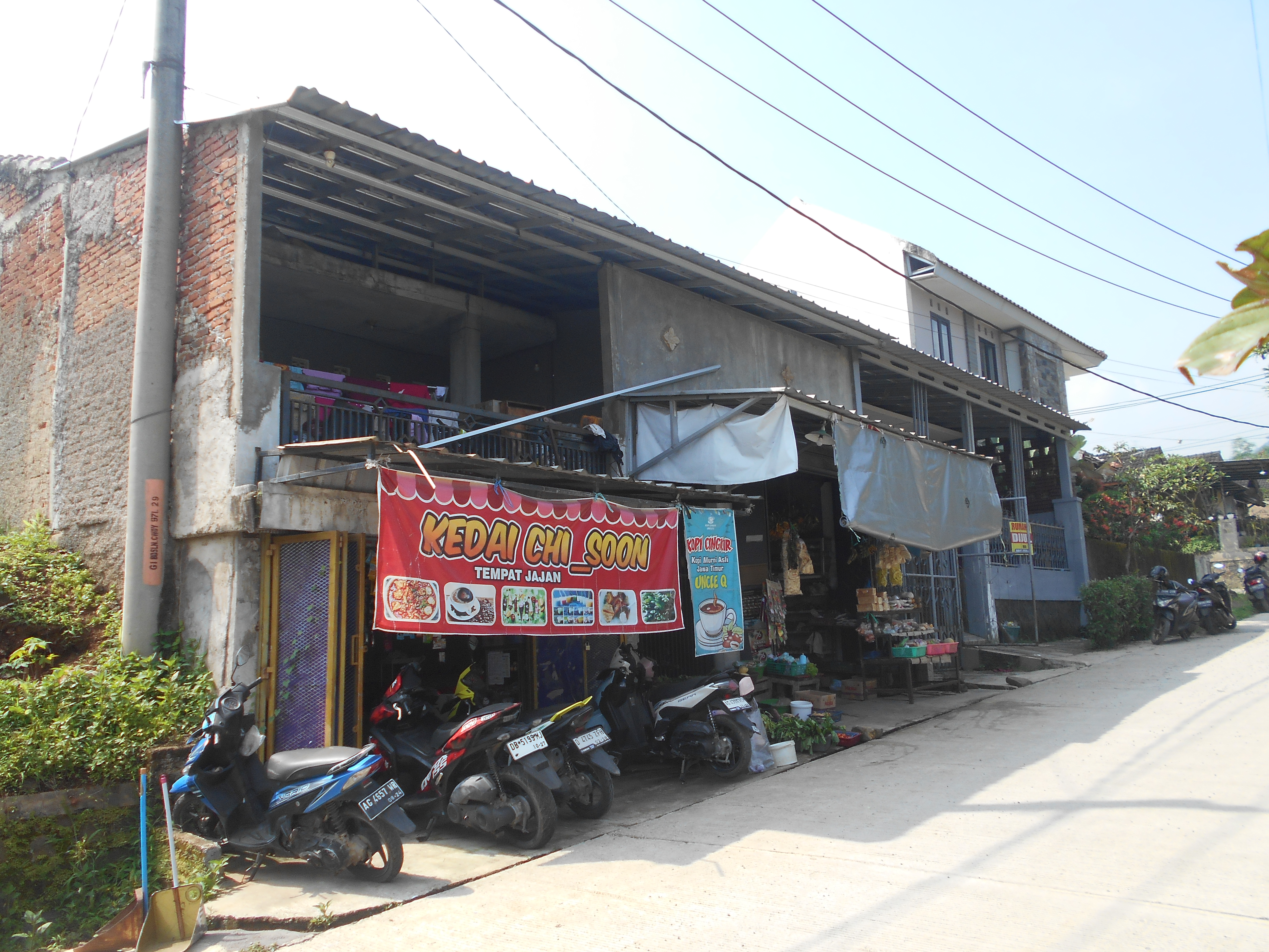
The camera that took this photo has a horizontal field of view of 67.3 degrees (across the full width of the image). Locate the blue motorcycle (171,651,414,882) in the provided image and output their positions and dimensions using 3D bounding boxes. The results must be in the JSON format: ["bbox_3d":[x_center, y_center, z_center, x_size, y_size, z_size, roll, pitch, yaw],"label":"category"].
[{"bbox_3d":[-2.112,1.844,5.924,1.880,1.170,0.700,-6,-10,26],"label":"blue motorcycle"}]

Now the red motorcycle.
[{"bbox_3d":[-1.171,1.935,6.638,1.950,1.120,0.710,-11,-13,43],"label":"red motorcycle"}]

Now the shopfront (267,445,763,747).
[{"bbox_3d":[-0.950,1.331,7.997,2.100,2.600,4.100,-10,-13,42],"label":"shopfront"}]

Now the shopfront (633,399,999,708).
[{"bbox_3d":[2.188,1.163,11.276,2.600,3.150,4.700,-10,-13,42],"label":"shopfront"}]

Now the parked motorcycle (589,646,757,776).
[{"bbox_3d":[0.279,1.990,8.250,1.880,1.130,0.690,-10,-12,39],"label":"parked motorcycle"}]

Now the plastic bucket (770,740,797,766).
[{"bbox_3d":[1.298,2.395,8.306,0.225,0.205,0.225,-2,-9,0],"label":"plastic bucket"}]

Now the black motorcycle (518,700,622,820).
[{"bbox_3d":[-0.809,1.978,7.234,1.880,1.100,0.690,-10,-12,40],"label":"black motorcycle"}]

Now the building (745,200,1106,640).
[{"bbox_3d":[5.727,-0.892,20.048,6.000,8.500,9.800,-10,-13,42],"label":"building"}]

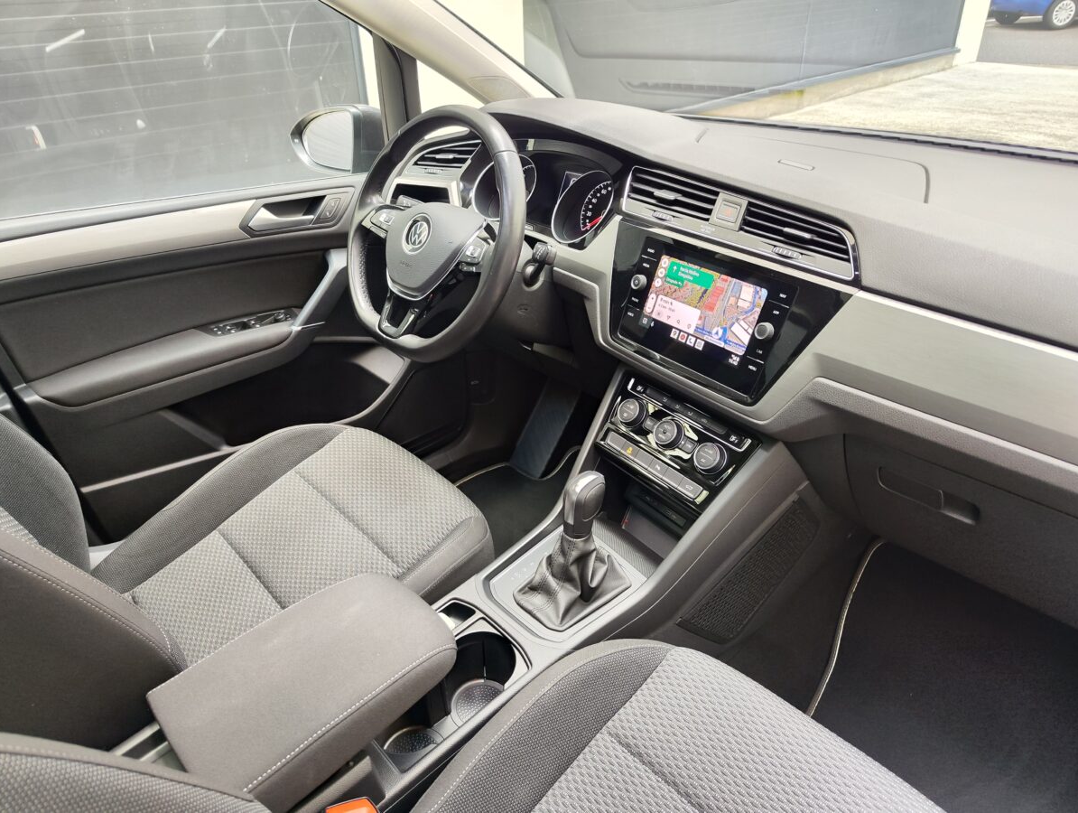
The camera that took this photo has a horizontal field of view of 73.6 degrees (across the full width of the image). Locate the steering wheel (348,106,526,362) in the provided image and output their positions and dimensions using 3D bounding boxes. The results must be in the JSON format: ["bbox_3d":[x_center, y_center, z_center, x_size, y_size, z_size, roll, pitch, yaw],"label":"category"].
[{"bbox_3d":[-0.151,-0.254,1.067,0.370,0.365,0.095,28,14,38],"label":"steering wheel"}]

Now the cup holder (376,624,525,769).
[{"bbox_3d":[-0.112,0.383,0.908,0.195,0.090,0.105,-26,39,-33],"label":"cup holder"}]

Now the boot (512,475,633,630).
[{"bbox_3d":[0.046,0.175,0.965,0.130,0.192,0.100,-26,39,-33],"label":"boot"}]

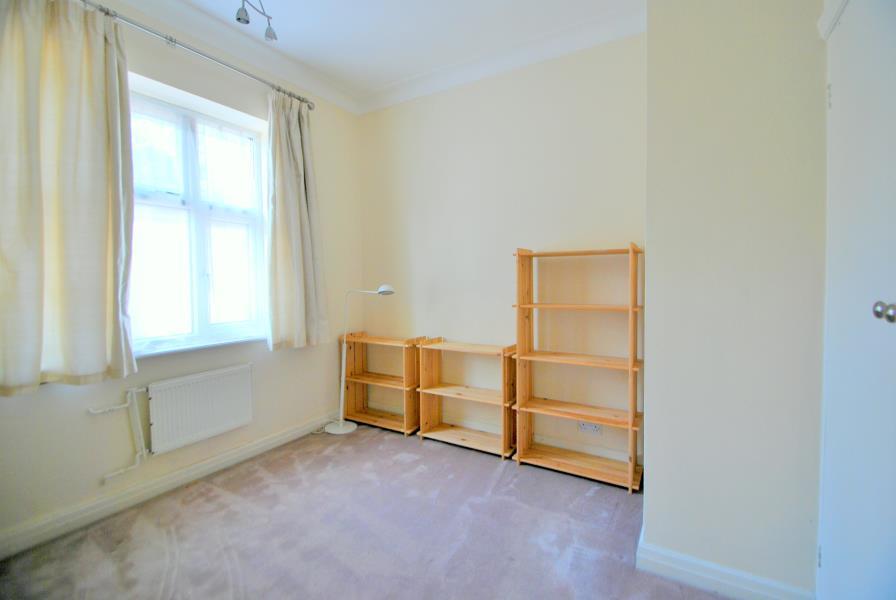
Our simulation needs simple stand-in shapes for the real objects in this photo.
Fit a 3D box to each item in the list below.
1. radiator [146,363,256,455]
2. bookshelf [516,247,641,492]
[{"bbox_3d":[-1.488,0.641,2.281,0.071,0.393,0.565,1,3,31],"label":"radiator"},{"bbox_3d":[0.798,0.378,2.336,0.737,1.408,0.262,1,3,31],"label":"bookshelf"}]

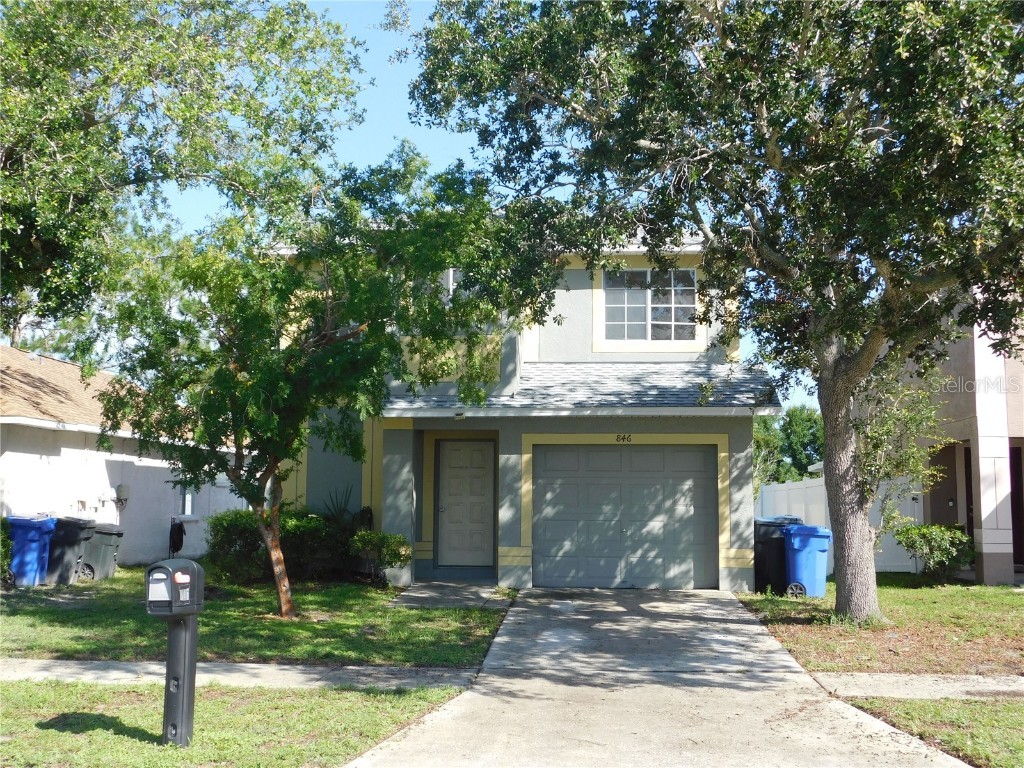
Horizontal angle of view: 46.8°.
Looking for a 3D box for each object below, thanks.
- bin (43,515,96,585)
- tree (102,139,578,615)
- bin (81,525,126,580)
[{"bbox_3d":[-7.193,2.681,19.300,0.700,1.080,0.610,0,-5,8],"label":"bin"},{"bbox_3d":[-2.232,0.022,15.006,5.700,5.800,5.100,0,-5,5],"label":"tree"},{"bbox_3d":[-7.086,2.828,20.400,0.650,0.980,0.570,0,-5,5],"label":"bin"}]

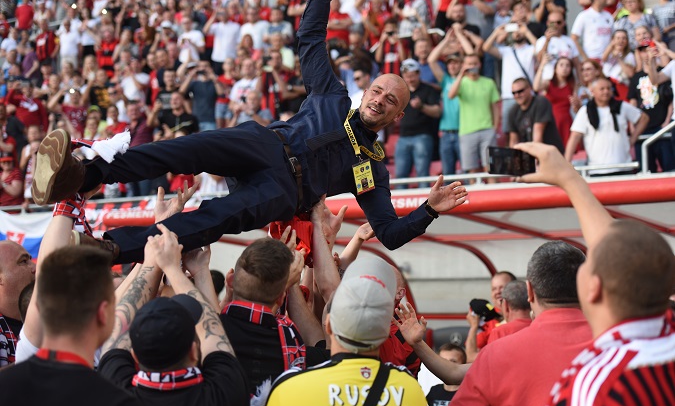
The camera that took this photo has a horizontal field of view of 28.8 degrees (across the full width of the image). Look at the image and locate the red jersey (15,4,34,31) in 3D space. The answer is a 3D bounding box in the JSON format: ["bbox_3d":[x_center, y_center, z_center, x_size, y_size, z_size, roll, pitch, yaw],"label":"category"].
[{"bbox_3d":[-7.703,-4.565,32.300,0.480,0.660,0.270,0,-3,-3],"label":"red jersey"}]

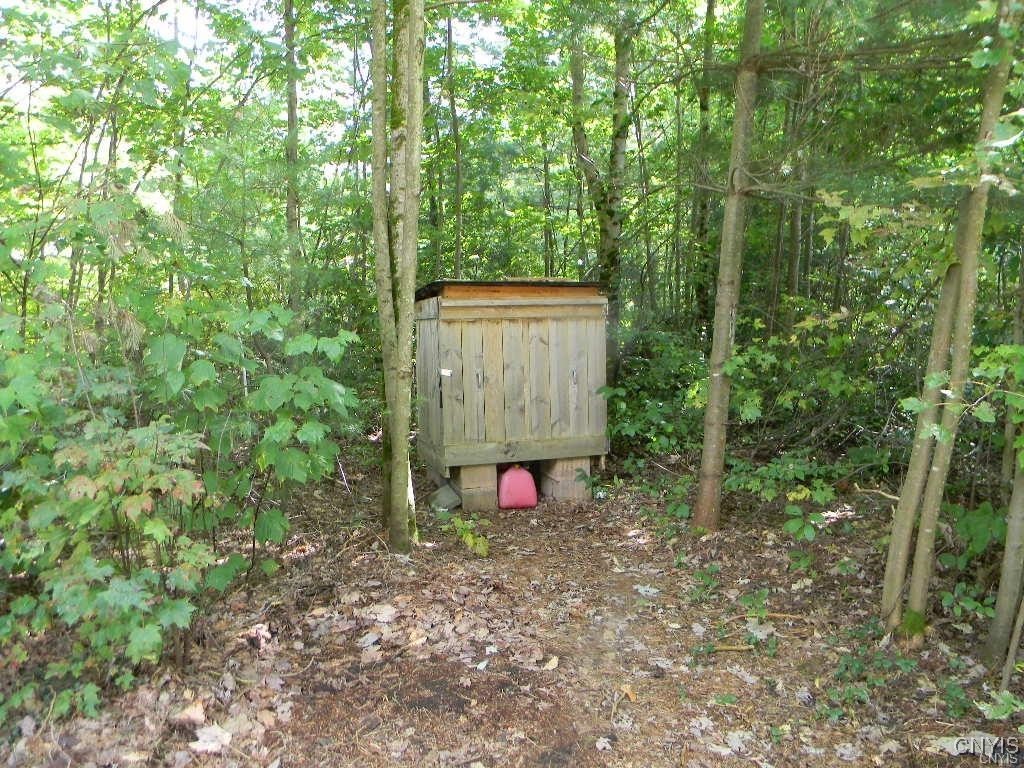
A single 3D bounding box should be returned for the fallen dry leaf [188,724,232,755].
[{"bbox_3d":[-1.009,1.188,2.764,0.142,0.050,0.130,-3,5,-20],"label":"fallen dry leaf"}]

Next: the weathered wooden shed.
[{"bbox_3d":[-0.014,0.029,6.599,1.296,1.629,1.086,-3,5,-16],"label":"weathered wooden shed"}]

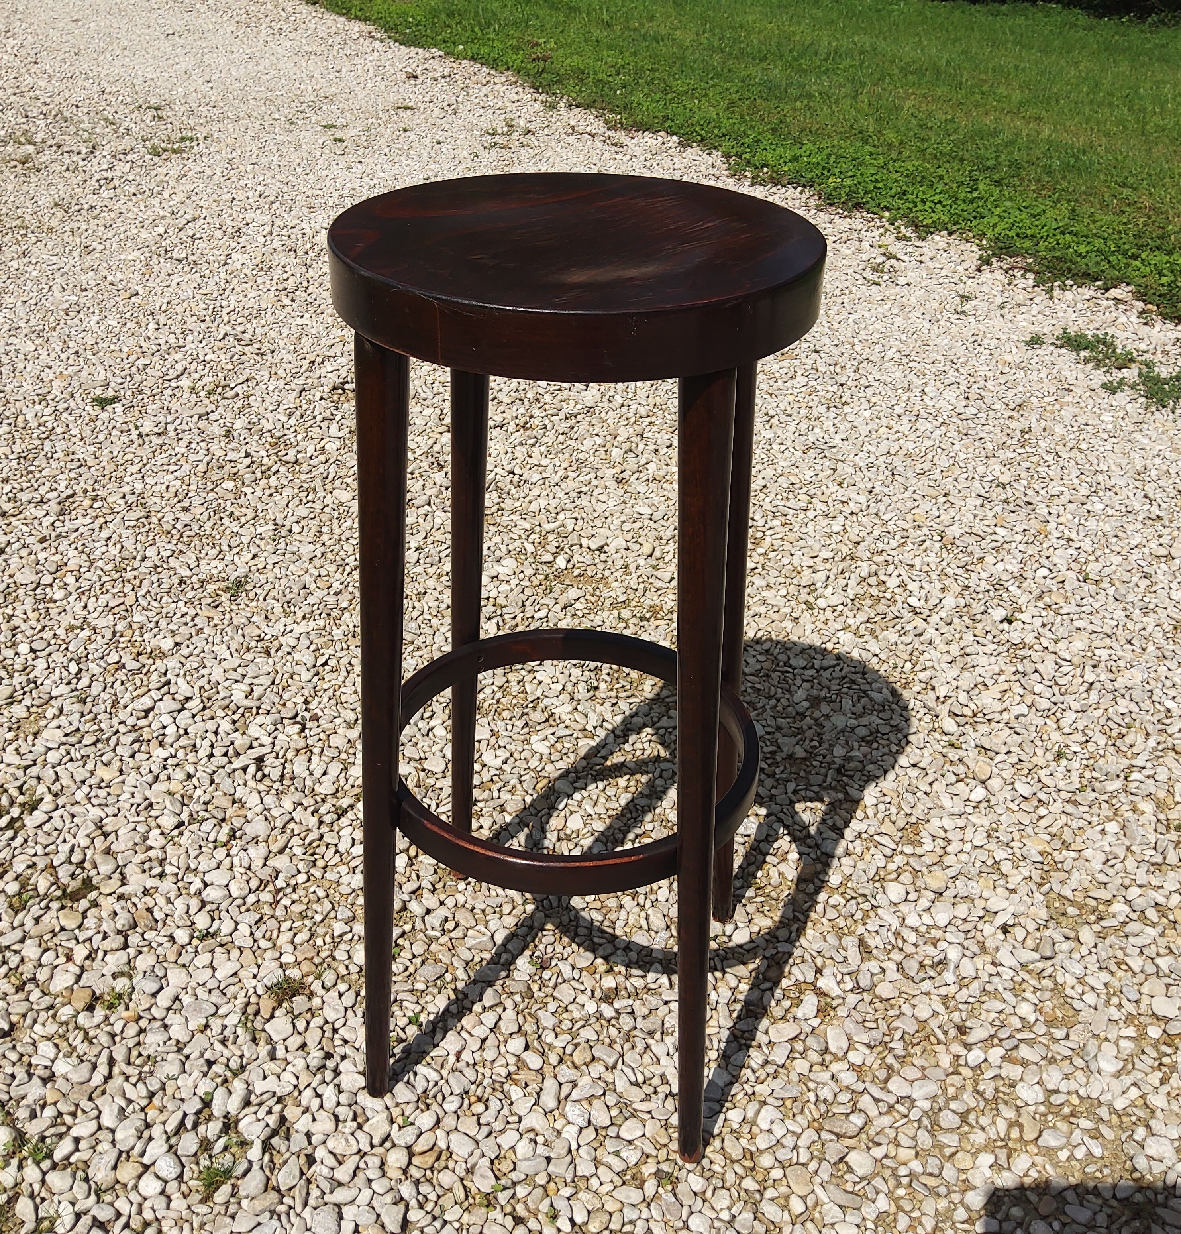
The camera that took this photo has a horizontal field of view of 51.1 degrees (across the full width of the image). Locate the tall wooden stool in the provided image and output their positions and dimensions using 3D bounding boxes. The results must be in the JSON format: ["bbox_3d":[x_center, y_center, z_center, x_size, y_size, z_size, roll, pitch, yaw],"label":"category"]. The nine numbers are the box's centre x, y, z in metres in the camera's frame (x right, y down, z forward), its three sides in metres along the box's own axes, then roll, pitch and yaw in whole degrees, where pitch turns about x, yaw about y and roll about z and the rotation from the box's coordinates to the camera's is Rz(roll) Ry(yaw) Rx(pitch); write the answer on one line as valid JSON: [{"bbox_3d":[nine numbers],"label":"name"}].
[{"bbox_3d":[-0.019,0.067,1.085,0.347,0.804,0.347,7,33,8],"label":"tall wooden stool"}]

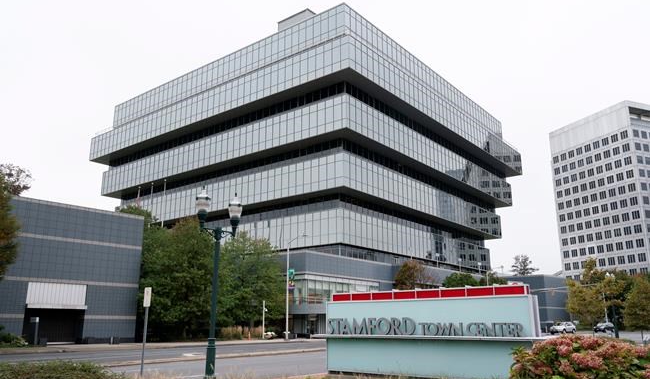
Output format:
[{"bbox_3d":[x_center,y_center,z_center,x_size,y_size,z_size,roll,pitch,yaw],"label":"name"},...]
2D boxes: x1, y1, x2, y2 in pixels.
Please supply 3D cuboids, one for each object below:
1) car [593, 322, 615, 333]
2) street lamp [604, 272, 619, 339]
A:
[{"bbox_3d":[44.198,21.870,82.707,4.700,1.480,1.820,12,-18,-39],"label":"car"},{"bbox_3d":[24.906,9.984,45.255,1.400,5.820,0.450,12,-18,-39],"label":"street lamp"}]

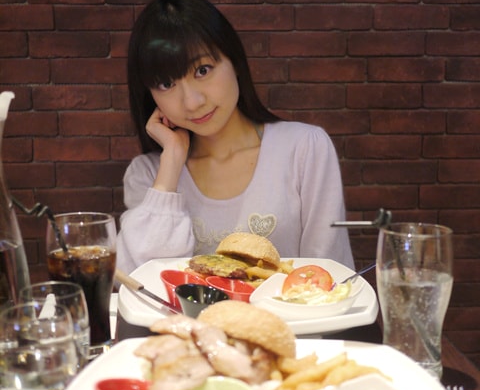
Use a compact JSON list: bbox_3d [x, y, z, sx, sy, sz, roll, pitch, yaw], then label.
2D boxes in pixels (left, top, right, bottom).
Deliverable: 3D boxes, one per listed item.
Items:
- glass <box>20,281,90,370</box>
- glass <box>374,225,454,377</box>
[{"bbox_3d":[-0.186,0.148,0.745,0.072,0.104,0.072,0,9,0],"label":"glass"},{"bbox_3d":[0.184,0.115,0.780,0.082,0.158,0.082,0,9,0],"label":"glass"}]

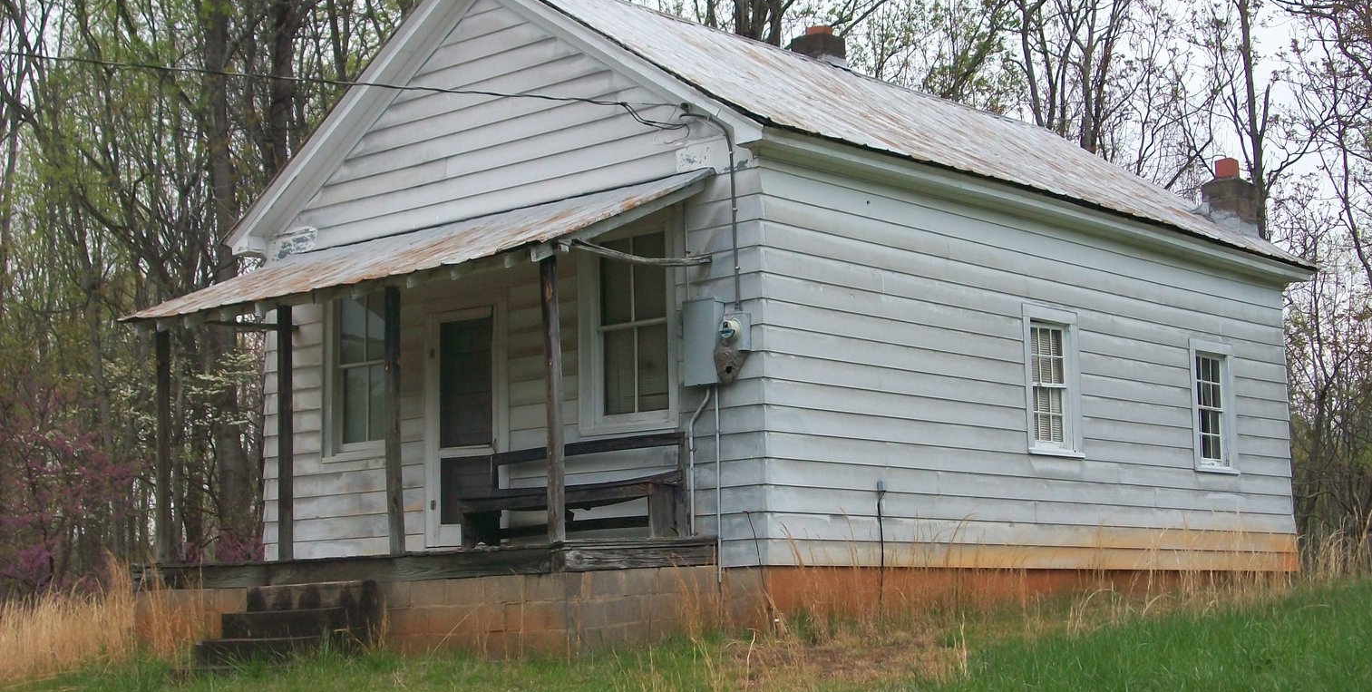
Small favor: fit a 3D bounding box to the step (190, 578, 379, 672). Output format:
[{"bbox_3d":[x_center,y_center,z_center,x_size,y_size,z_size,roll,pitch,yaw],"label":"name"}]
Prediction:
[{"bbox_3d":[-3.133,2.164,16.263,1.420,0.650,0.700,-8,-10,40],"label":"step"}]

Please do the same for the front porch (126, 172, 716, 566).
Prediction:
[{"bbox_3d":[-2.344,0.272,17.303,5.330,2.900,1.790,-8,-10,40],"label":"front porch"}]

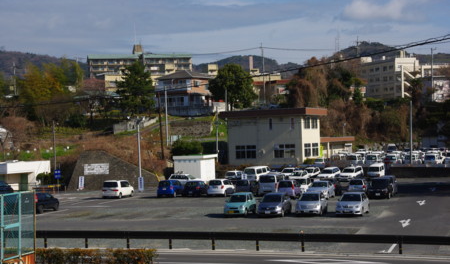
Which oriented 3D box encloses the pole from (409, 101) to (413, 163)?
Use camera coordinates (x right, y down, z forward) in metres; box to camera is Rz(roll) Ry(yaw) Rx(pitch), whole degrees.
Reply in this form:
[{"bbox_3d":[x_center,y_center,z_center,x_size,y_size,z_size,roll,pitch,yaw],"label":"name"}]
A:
[{"bbox_3d":[22.049,0.148,99.000,0.220,7.630,0.220,-2,-1,0],"label":"pole"}]

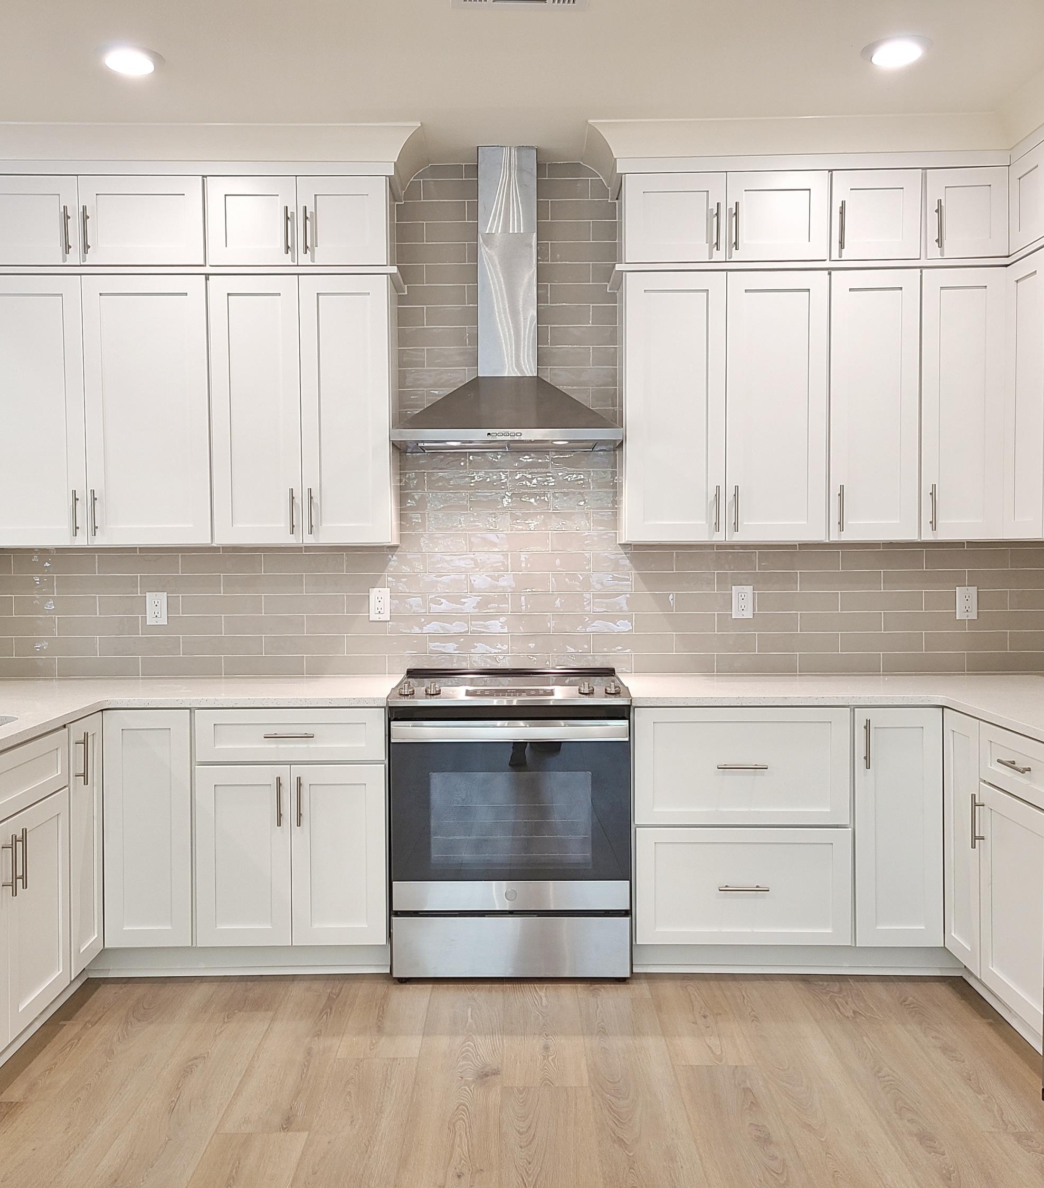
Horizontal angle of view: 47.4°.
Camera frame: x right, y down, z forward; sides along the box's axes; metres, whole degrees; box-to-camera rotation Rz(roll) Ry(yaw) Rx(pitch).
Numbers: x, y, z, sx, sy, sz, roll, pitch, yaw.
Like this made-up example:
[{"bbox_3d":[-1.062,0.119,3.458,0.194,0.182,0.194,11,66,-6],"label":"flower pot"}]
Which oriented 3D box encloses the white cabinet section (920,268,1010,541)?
[{"bbox_3d":[1.481,-0.637,4.139,0.281,0.904,0.315,0,3,0],"label":"white cabinet section"}]

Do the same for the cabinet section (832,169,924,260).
[{"bbox_3d":[1.183,-1.265,4.119,0.315,0.302,0.330,0,3,0],"label":"cabinet section"}]

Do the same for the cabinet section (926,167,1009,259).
[{"bbox_3d":[1.480,-1.267,4.118,0.280,0.302,0.330,0,3,0],"label":"cabinet section"}]

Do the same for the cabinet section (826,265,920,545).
[{"bbox_3d":[1.186,-0.637,4.151,0.308,0.908,0.330,0,3,0],"label":"cabinet section"}]

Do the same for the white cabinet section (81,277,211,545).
[{"bbox_3d":[-1.259,-0.624,4.161,0.427,0.904,0.315,0,3,0],"label":"white cabinet section"}]

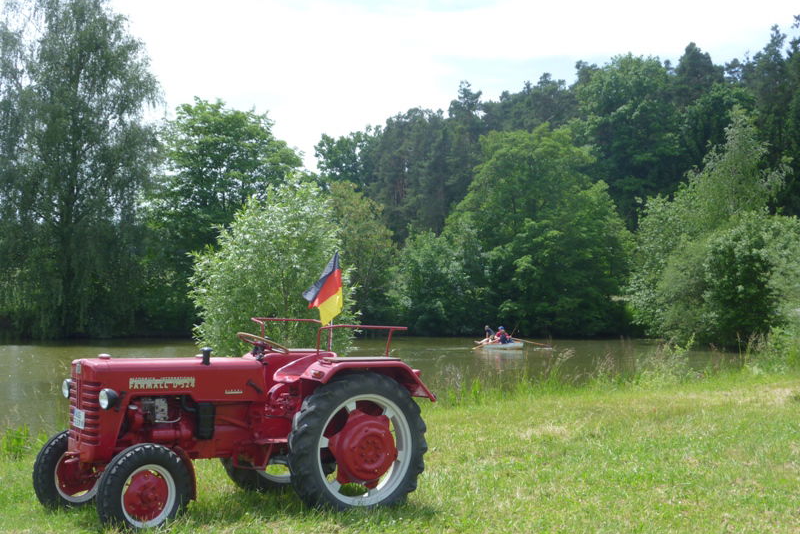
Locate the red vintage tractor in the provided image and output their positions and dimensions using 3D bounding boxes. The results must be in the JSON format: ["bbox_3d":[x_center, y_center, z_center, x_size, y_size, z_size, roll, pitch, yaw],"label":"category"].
[{"bbox_3d":[-1.292,1.215,9.437,2.870,1.600,1.540,2,-3,-34],"label":"red vintage tractor"}]

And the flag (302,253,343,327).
[{"bbox_3d":[-0.681,0.189,10.350,0.420,0.650,0.180,0,-3,-11],"label":"flag"}]

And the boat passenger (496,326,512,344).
[{"bbox_3d":[5.143,3.396,58.000,0.600,1.050,0.700,1,-3,-27],"label":"boat passenger"}]

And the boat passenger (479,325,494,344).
[{"bbox_3d":[4.279,3.413,58.300,0.750,1.050,0.580,2,-3,-37],"label":"boat passenger"}]

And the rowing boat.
[{"bbox_3d":[4.896,3.878,58.000,2.800,0.480,1.200,-1,-3,30],"label":"rowing boat"}]

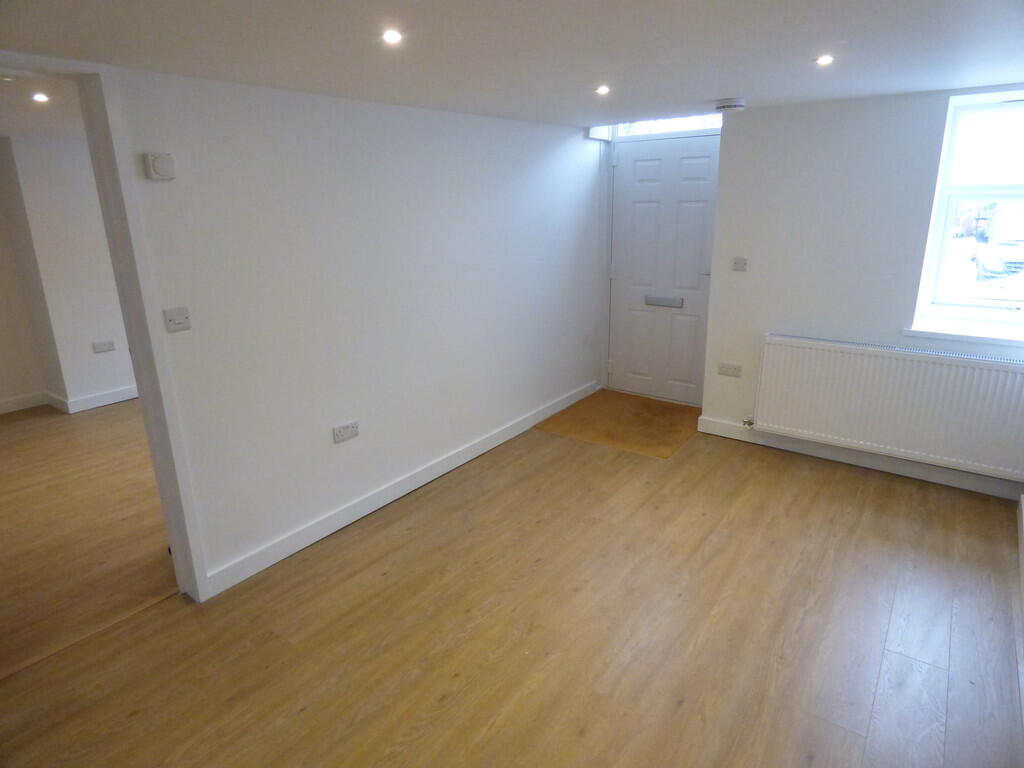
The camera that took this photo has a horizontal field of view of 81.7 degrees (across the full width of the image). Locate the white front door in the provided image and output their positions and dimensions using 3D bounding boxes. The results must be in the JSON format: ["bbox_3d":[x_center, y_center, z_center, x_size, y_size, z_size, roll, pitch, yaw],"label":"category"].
[{"bbox_3d":[1.155,-0.845,4.536,0.957,2.007,0.100,12,22,36],"label":"white front door"}]

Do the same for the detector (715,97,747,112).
[{"bbox_3d":[1.156,-1.472,3.133,0.148,0.050,0.148,12,22,36],"label":"detector"}]

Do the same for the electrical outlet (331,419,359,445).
[{"bbox_3d":[-0.817,0.241,2.931,0.012,0.087,0.147,12,22,36],"label":"electrical outlet"}]

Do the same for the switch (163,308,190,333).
[{"bbox_3d":[-1.244,-0.238,2.206,0.012,0.087,0.087,12,22,36],"label":"switch"}]

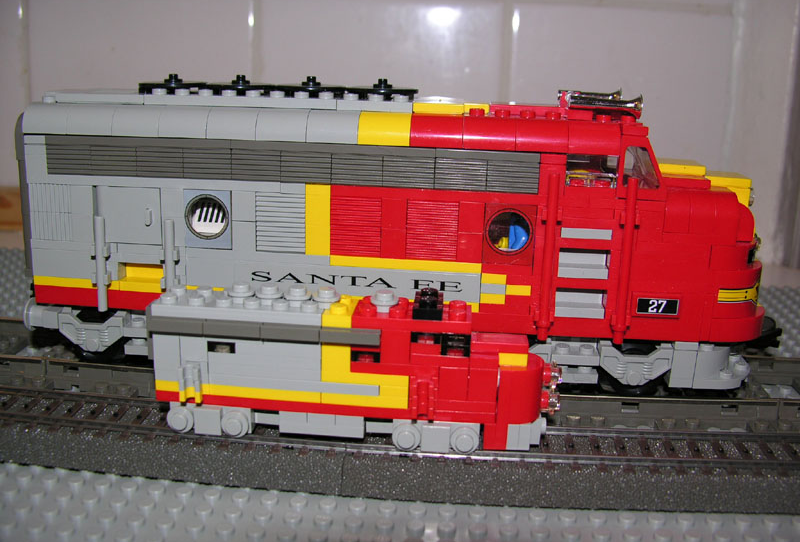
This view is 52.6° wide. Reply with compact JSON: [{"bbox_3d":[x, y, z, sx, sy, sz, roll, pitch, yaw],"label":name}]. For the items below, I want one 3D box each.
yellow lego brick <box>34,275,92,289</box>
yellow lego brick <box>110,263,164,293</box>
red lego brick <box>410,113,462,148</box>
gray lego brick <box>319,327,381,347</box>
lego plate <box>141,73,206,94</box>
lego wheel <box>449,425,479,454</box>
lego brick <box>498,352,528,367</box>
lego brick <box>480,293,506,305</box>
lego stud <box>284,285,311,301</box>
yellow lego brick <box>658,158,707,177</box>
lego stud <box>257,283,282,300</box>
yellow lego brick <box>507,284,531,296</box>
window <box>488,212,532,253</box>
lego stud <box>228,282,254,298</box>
[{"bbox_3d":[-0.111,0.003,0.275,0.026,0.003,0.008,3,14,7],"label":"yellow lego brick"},{"bbox_3d":[-0.084,0.001,0.268,0.016,0.010,0.008,3,14,4],"label":"yellow lego brick"},{"bbox_3d":[0.012,-0.044,0.251,0.016,0.010,0.016,3,14,5],"label":"red lego brick"},{"bbox_3d":[-0.013,0.017,0.216,0.016,0.003,0.008,3,14,4],"label":"gray lego brick"},{"bbox_3d":[-0.076,-0.063,0.273,0.024,0.007,0.024,3,14,5],"label":"lego plate"},{"bbox_3d":[0.018,0.046,0.219,0.008,0.008,0.005,3,14,4],"label":"lego wheel"},{"bbox_3d":[0.031,0.023,0.223,0.008,0.003,0.008,3,14,4],"label":"lego brick"},{"bbox_3d":[0.030,0.008,0.257,0.008,0.003,0.008,3,14,7],"label":"lego brick"},{"bbox_3d":[-0.028,0.007,0.223,0.008,0.005,0.008,3,14,4],"label":"lego stud"},{"bbox_3d":[0.090,-0.034,0.263,0.016,0.003,0.016,3,14,5],"label":"yellow lego brick"},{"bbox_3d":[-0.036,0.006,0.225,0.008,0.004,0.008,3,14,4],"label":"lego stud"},{"bbox_3d":[0.038,0.005,0.255,0.008,0.003,0.008,3,14,7],"label":"yellow lego brick"},{"bbox_3d":[0.034,-0.013,0.250,0.014,0.014,0.004,3,14,5],"label":"window"},{"bbox_3d":[-0.044,0.006,0.226,0.008,0.005,0.008,3,14,6],"label":"lego stud"}]

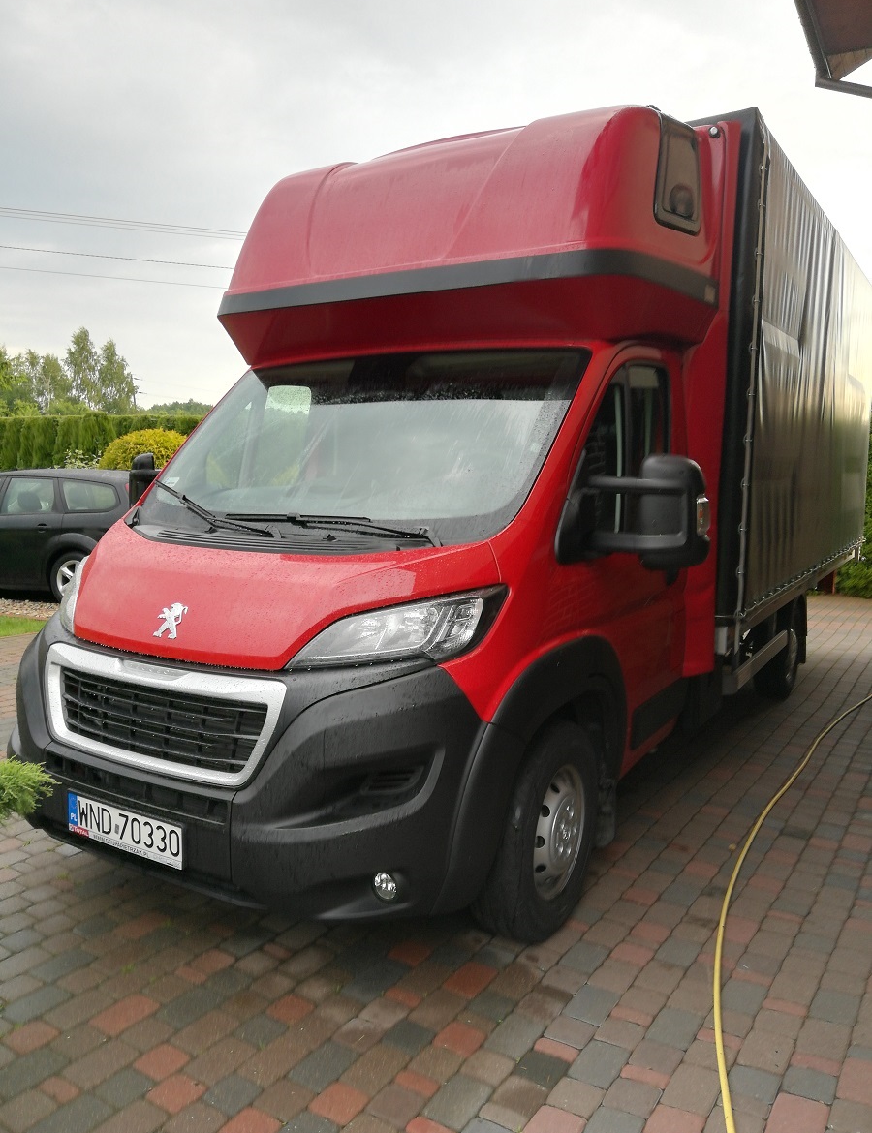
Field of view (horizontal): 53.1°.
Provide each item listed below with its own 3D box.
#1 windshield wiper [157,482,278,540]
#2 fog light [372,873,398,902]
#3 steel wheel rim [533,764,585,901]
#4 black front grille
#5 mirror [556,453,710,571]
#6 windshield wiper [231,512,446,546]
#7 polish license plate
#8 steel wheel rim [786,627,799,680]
[{"bbox_3d":[-0.866,-0.220,3.324,0.080,0.070,0.928,-4,20,-45],"label":"windshield wiper"},{"bbox_3d":[-0.131,0.901,2.477,0.085,0.085,0.055,5,6,32],"label":"fog light"},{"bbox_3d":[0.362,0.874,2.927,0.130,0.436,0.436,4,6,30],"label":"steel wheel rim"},{"bbox_3d":[-0.873,0.464,2.678,0.920,0.225,0.090,5,1,32],"label":"black front grille"},{"bbox_3d":[0.646,-0.182,2.811,0.440,0.370,0.270,5,6,32],"label":"mirror"},{"bbox_3d":[-0.376,-0.141,3.015,0.913,0.075,0.070,9,8,29],"label":"windshield wiper"},{"bbox_3d":[-0.941,0.789,2.622,0.522,0.125,0.020,5,6,32],"label":"polish license plate"},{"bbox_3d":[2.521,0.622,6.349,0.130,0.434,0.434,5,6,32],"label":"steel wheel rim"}]

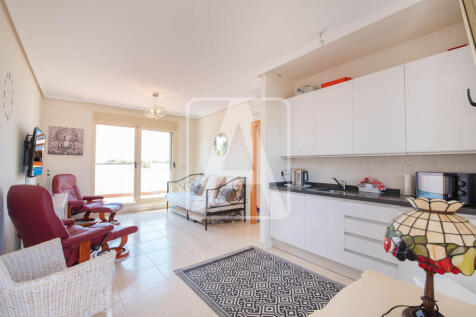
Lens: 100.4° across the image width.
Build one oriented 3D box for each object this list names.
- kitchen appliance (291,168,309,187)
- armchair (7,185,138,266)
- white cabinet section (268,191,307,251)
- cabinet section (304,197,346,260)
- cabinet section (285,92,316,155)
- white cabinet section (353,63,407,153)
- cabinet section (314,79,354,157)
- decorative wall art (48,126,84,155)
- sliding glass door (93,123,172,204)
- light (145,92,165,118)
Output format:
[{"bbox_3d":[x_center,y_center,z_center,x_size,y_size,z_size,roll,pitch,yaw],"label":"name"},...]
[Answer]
[{"bbox_3d":[0.885,0.277,2.887,0.245,0.255,0.175,-1,-1,28],"label":"kitchen appliance"},{"bbox_3d":[-1.851,0.821,2.346,0.806,1.058,1.068,-1,-1,30],"label":"armchair"},{"bbox_3d":[0.883,0.823,2.930,0.550,0.713,0.567,1,-1,-40],"label":"white cabinet section"},{"bbox_3d":[1.245,0.841,2.589,0.550,0.706,0.494,1,-2,-40],"label":"cabinet section"},{"bbox_3d":[1.018,-0.473,3.008,0.340,0.891,0.562,1,-1,-40],"label":"cabinet section"},{"bbox_3d":[1.683,-0.508,2.328,0.310,0.910,0.494,1,-2,-40],"label":"white cabinet section"},{"bbox_3d":[1.365,-0.500,2.704,0.310,0.910,0.491,1,-2,-40],"label":"cabinet section"},{"bbox_3d":[-3.685,-0.367,4.277,0.572,0.585,0.030,1,-2,-40],"label":"decorative wall art"},{"bbox_3d":[-2.639,0.175,5.208,1.850,1.950,0.100,1,-2,-40],"label":"sliding glass door"},{"bbox_3d":[-1.680,-1.070,4.000,0.400,0.527,0.400,1,-2,-40],"label":"light"}]

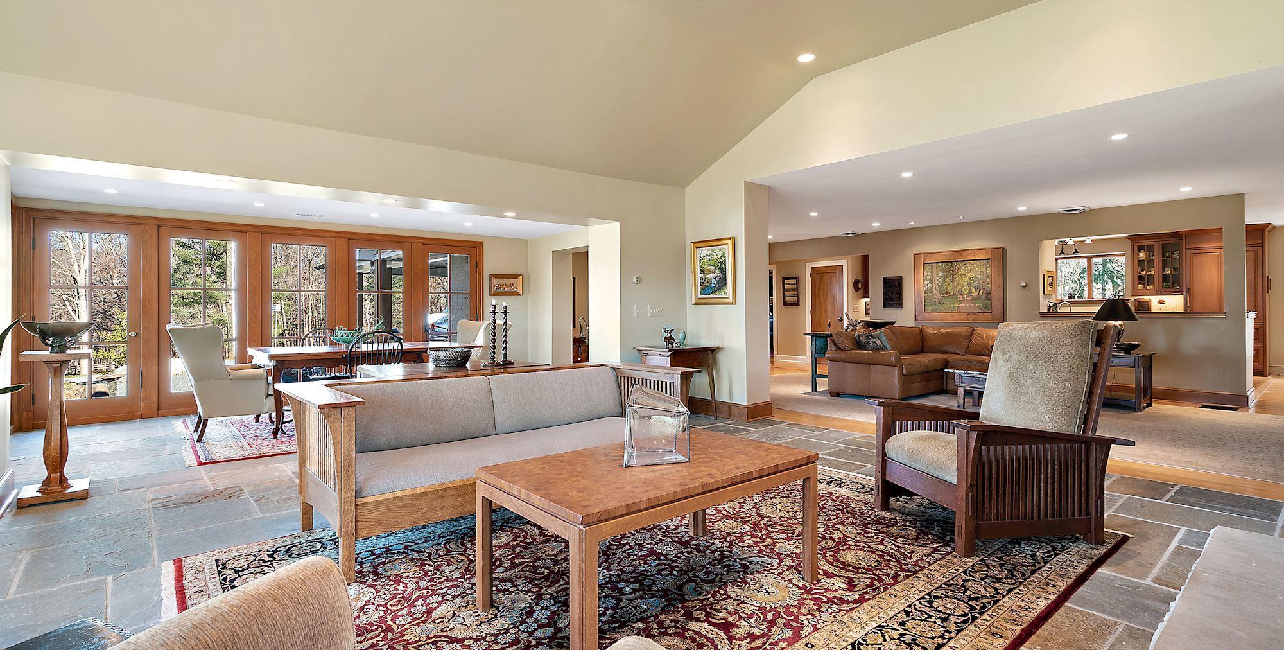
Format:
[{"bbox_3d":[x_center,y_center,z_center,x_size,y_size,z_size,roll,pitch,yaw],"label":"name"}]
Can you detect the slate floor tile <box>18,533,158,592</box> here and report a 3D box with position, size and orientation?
[{"bbox_3d":[-2.454,1.066,2.547,0.420,0.025,0.520,-1,1,-39],"label":"slate floor tile"}]

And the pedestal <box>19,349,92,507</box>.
[{"bbox_3d":[-3.527,0.601,3.447,0.300,0.880,0.310,-1,1,-39],"label":"pedestal"}]

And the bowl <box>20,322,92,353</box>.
[{"bbox_3d":[-3.519,0.074,3.445,0.310,0.175,0.310,-1,1,-39],"label":"bowl"}]

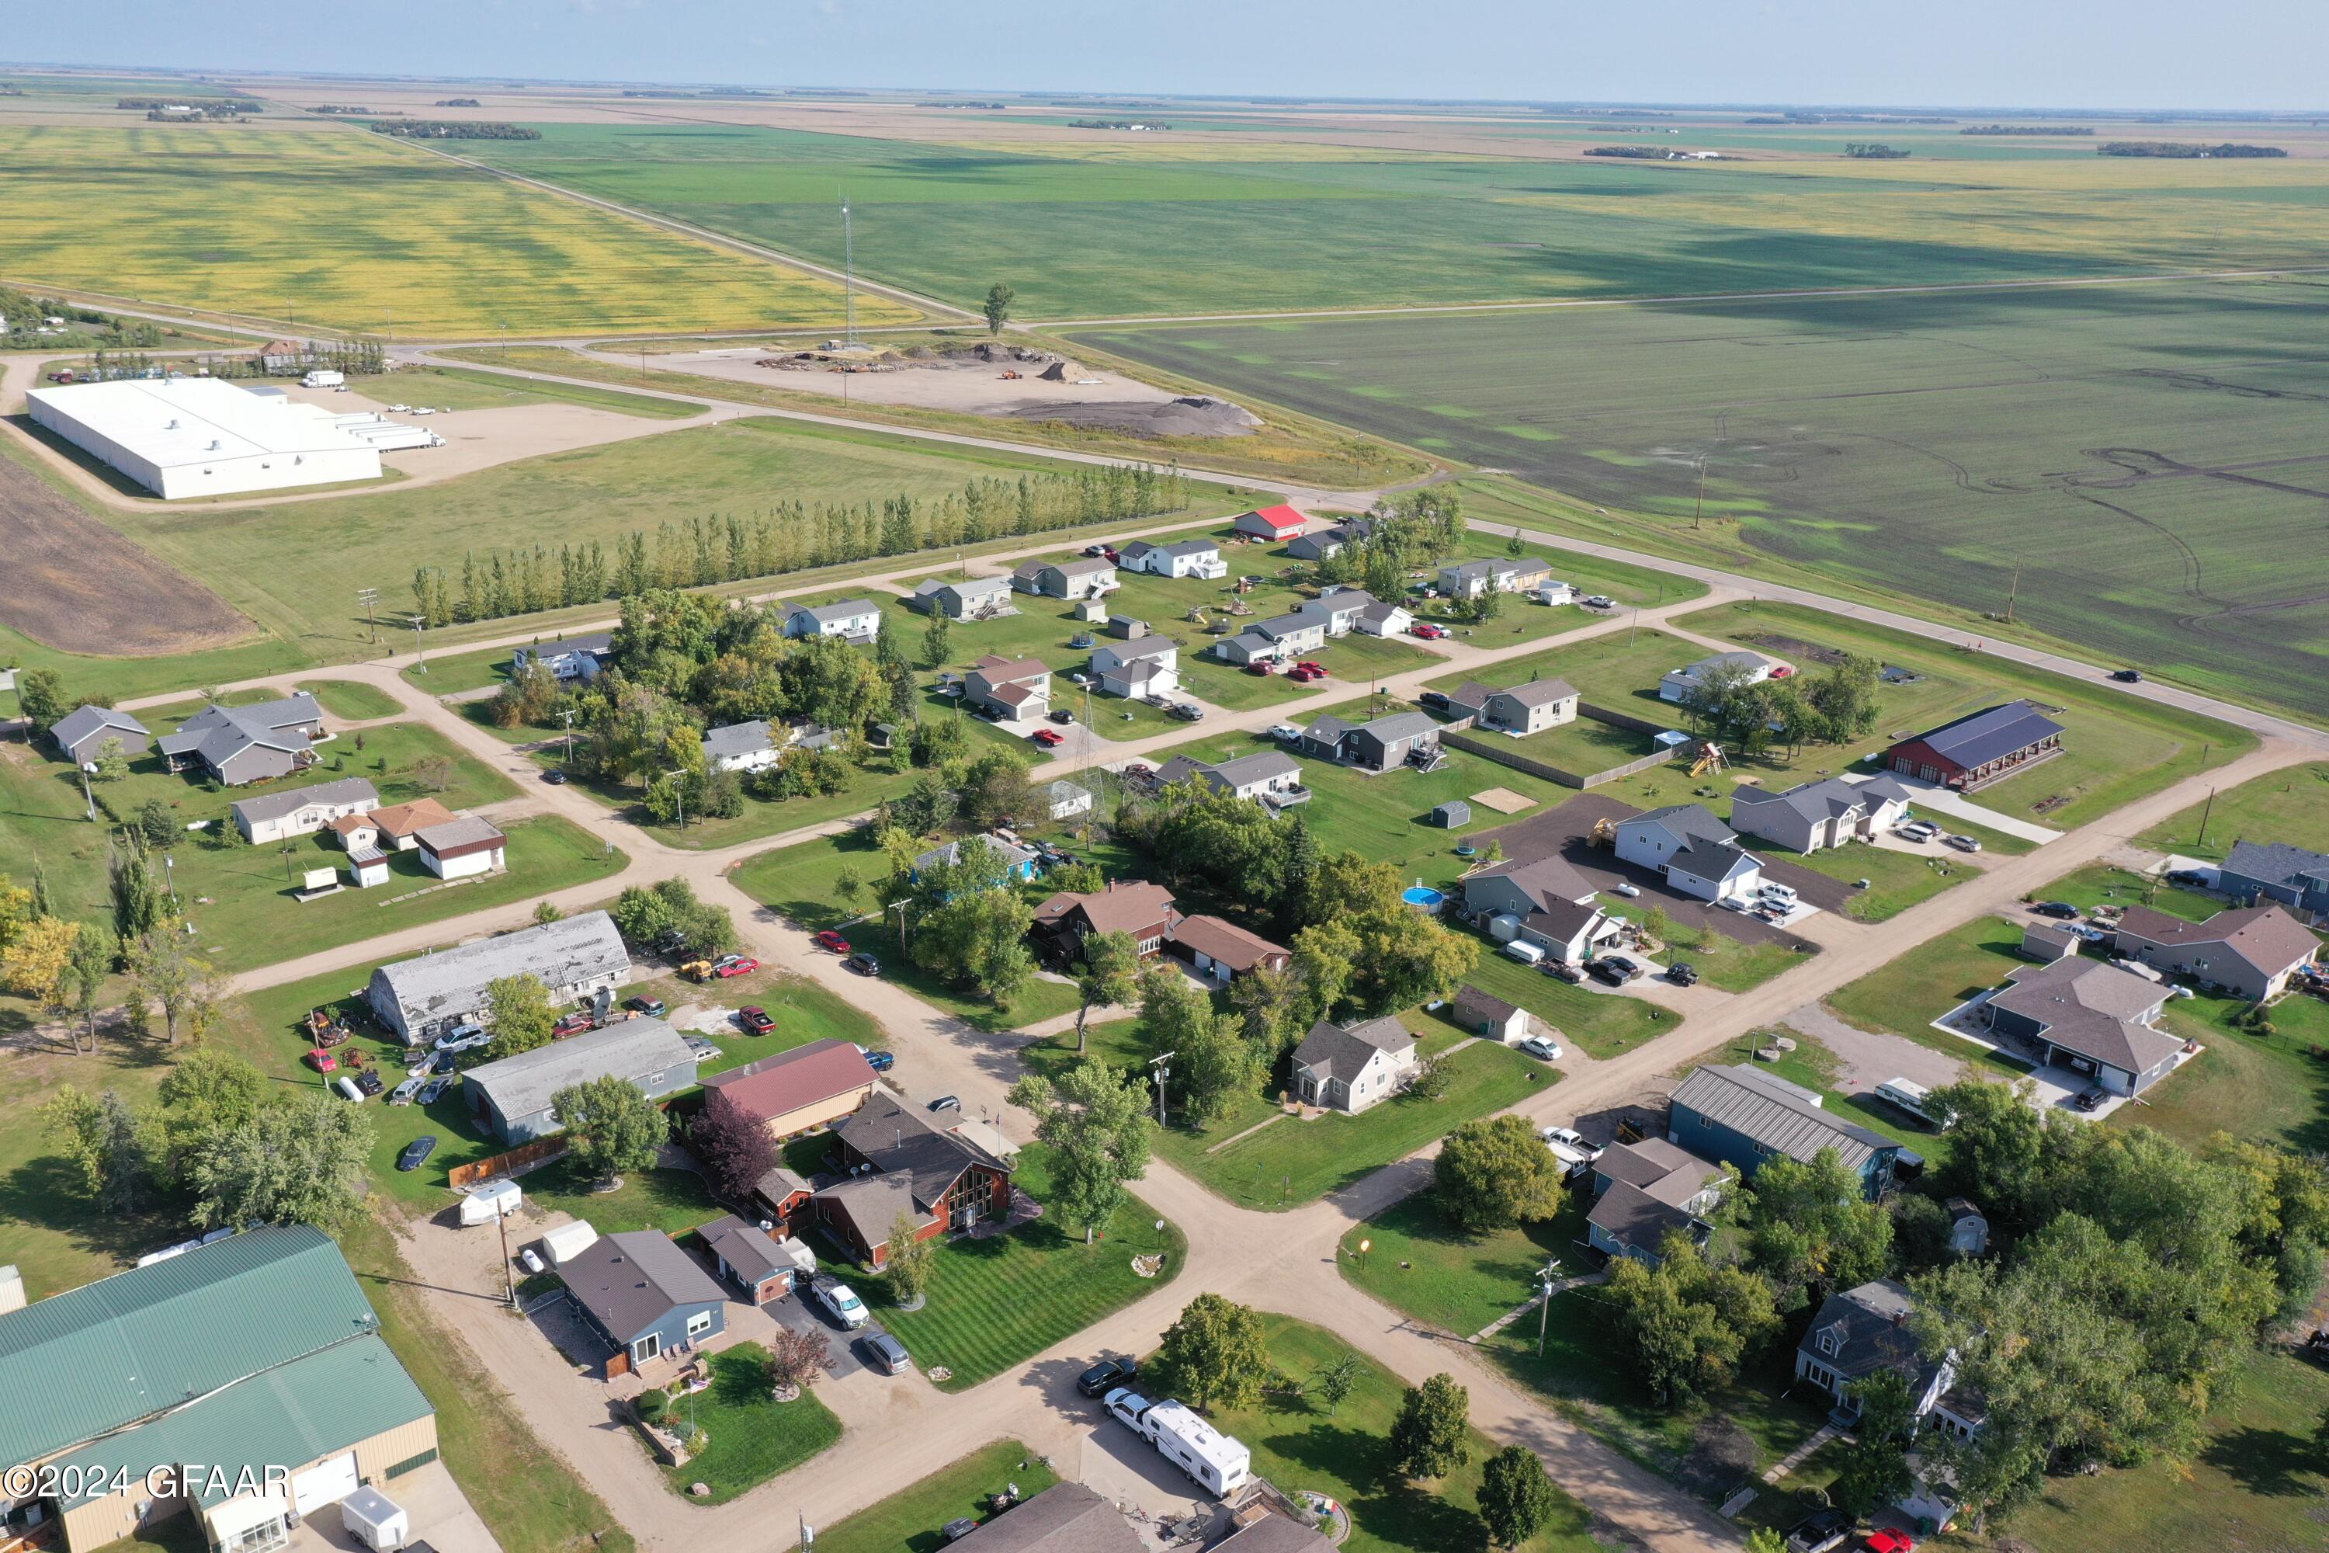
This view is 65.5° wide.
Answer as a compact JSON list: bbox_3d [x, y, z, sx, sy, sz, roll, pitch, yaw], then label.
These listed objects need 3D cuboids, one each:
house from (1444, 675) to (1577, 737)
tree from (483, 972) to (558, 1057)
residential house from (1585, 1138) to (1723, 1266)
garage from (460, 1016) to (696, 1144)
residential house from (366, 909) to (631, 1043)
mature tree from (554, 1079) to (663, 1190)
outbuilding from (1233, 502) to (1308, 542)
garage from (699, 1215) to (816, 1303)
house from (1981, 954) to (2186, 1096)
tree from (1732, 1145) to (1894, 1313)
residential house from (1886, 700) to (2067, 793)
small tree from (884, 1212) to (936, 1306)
[{"bbox_3d":[56.218,-12.428,293.670,15.600,5.900,14.700,-17,27,-39],"label":"house"},{"bbox_3d":[-68.735,25.488,193.506,7.130,9.260,7.130,1,21,0],"label":"tree"},{"bbox_3d":[44.135,37.938,162.385,15.800,5.000,12.700,-16,27,-37],"label":"residential house"},{"bbox_3d":[-60.382,30.462,187.631,19.970,4.500,12.050,-15,27,-37],"label":"garage"},{"bbox_3d":[-75.220,21.640,205.510,24.700,6.200,12.900,-15,26,-36],"label":"residential house"},{"bbox_3d":[-49.202,31.900,161.008,9.600,10.000,9.600,-17,27,-39],"label":"mature tree"},{"bbox_3d":[25.200,-60.050,426.020,11.200,5.600,13.600,-17,28,-40],"label":"outbuilding"},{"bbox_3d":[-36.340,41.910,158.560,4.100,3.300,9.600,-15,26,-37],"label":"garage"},{"bbox_3d":[99.244,24.993,193.592,21.214,5.128,18.701,-17,27,-39],"label":"house"},{"bbox_3d":[56.164,39.327,157.546,13.410,13.950,13.410,1,21,0],"label":"tree"},{"bbox_3d":[123.190,-5.369,273.405,31.268,5.932,12.869,-17,27,-39],"label":"residential house"},{"bbox_3d":[-21.450,40.790,153.460,4.300,9.600,4.300,1,21,0],"label":"small tree"}]

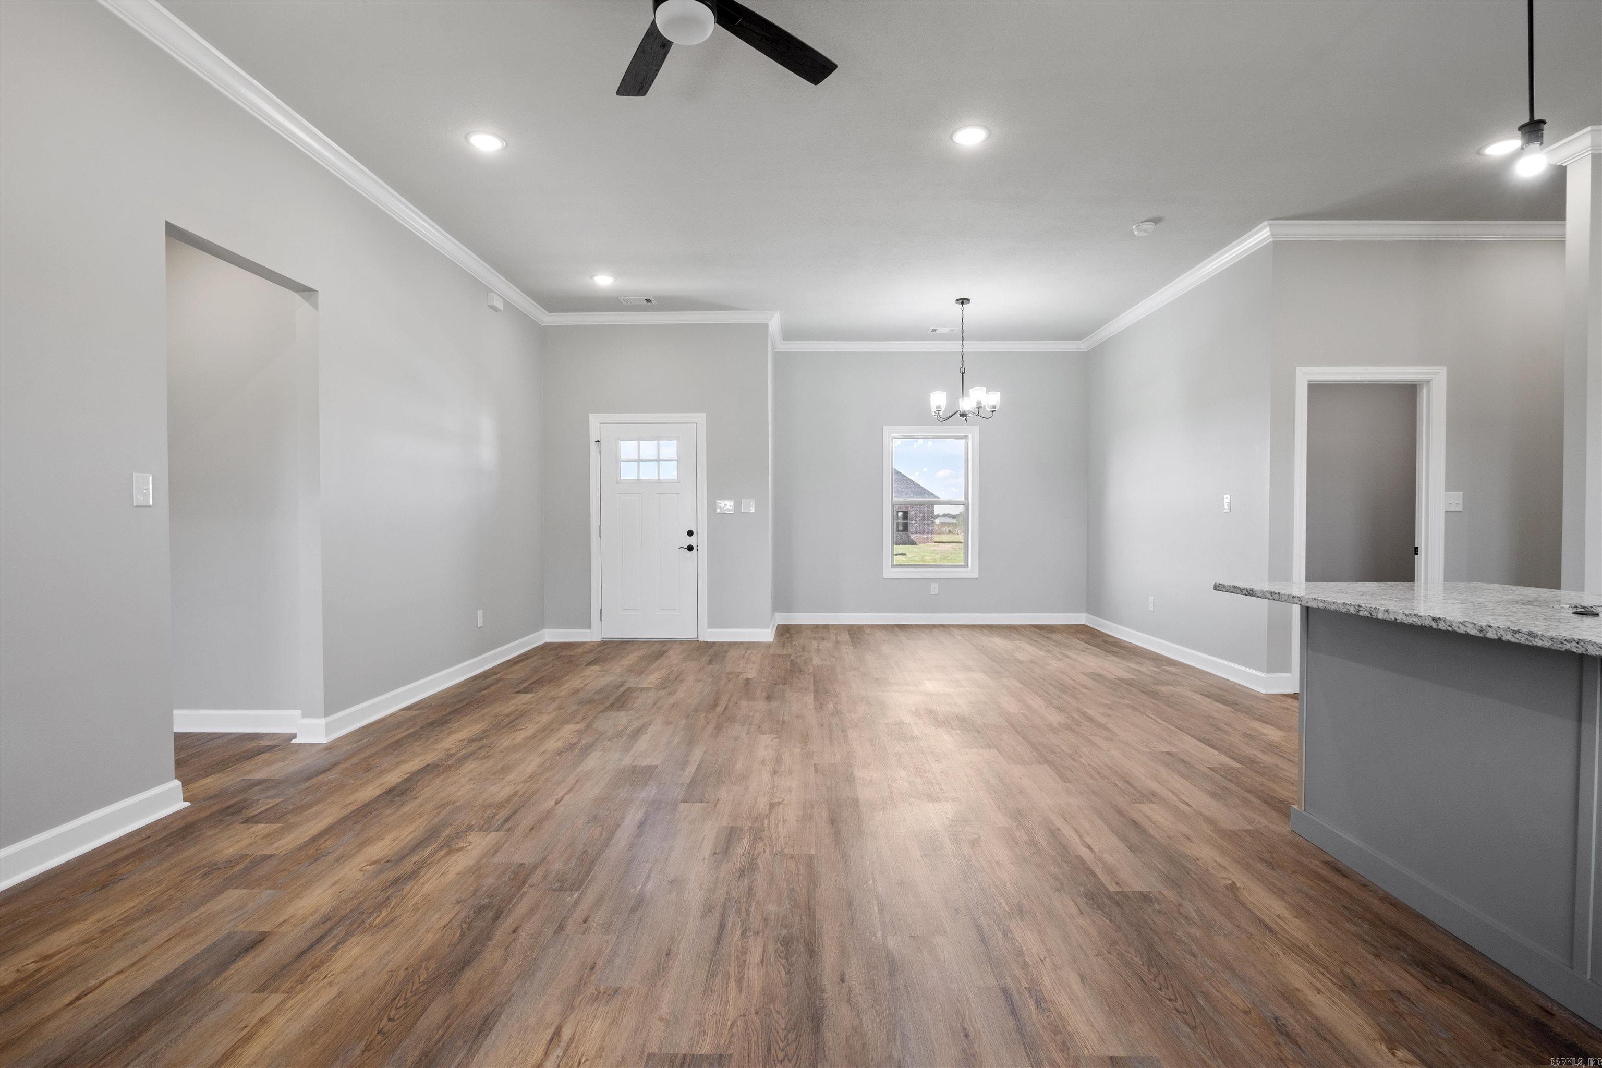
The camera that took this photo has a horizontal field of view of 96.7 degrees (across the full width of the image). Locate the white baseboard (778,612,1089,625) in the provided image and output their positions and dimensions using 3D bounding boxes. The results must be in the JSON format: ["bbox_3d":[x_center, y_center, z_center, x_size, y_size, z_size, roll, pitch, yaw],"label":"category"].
[{"bbox_3d":[1.410,0.920,7.746,3.381,0.120,0.028,0,1,1],"label":"white baseboard"}]

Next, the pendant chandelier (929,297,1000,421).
[{"bbox_3d":[1.430,-1.511,6.227,0.650,1.057,0.650,0,1,1],"label":"pendant chandelier"}]

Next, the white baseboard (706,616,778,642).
[{"bbox_3d":[-0.568,0.931,7.219,0.620,0.120,1.117,0,1,1],"label":"white baseboard"}]

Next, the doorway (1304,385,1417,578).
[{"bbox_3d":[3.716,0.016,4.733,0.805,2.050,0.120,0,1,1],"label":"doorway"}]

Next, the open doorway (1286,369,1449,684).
[{"bbox_3d":[3.727,-0.028,4.727,0.979,2.138,0.150,0,1,1],"label":"open doorway"}]

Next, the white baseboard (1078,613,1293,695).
[{"bbox_3d":[3.154,0.952,6.207,0.193,0.120,3.074,0,1,1],"label":"white baseboard"}]

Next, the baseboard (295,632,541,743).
[{"bbox_3d":[-2.497,0.973,5.176,0.163,0.120,3.063,0,1,1],"label":"baseboard"}]

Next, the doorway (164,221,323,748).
[{"bbox_3d":[-2.524,-0.077,3.217,0.125,2.300,0.868,0,1,1],"label":"doorway"}]

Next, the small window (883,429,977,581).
[{"bbox_3d":[1.416,-0.357,7.754,1.038,1.644,0.100,0,1,1],"label":"small window"}]

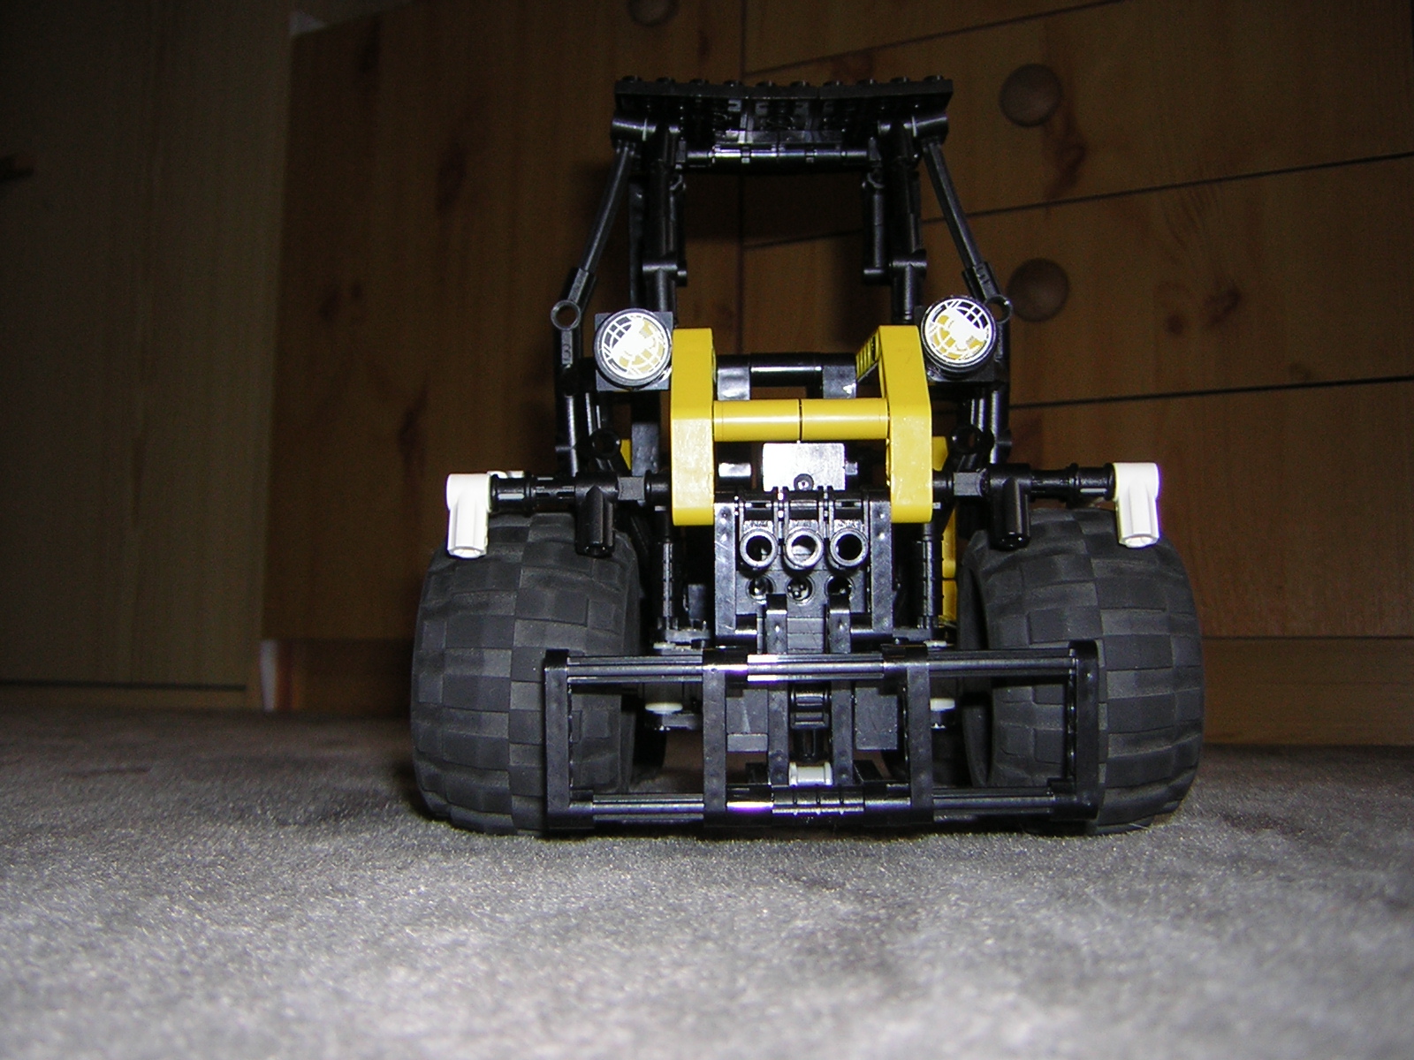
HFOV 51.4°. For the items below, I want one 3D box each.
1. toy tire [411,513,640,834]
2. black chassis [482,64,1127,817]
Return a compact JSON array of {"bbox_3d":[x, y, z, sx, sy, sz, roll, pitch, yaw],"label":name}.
[{"bbox_3d":[-0.037,0.030,0.311,0.042,0.068,0.068,2,-5,1],"label":"toy tire"},{"bbox_3d":[0.020,-0.021,0.384,0.115,0.168,0.262,-1,-5,1],"label":"black chassis"}]

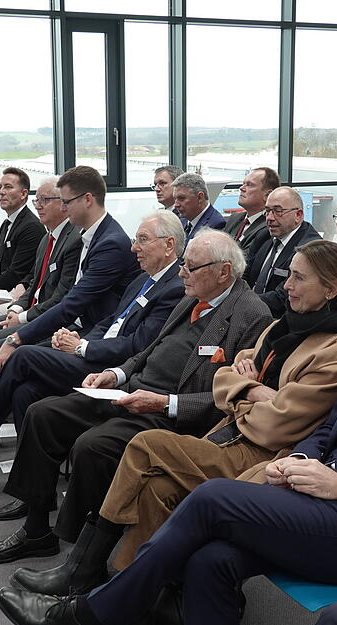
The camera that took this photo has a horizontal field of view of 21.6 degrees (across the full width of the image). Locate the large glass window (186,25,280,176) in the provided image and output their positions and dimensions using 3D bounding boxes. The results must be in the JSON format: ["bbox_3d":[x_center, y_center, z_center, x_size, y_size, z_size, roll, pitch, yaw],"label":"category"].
[{"bbox_3d":[0.629,-2.155,9.241,1.169,1.593,0.100,-5,13,-21],"label":"large glass window"}]

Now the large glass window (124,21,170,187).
[{"bbox_3d":[-0.204,-2.083,8.914,0.476,1.593,0.100,-5,13,-21],"label":"large glass window"}]

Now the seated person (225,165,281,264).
[{"bbox_3d":[0.343,-0.188,5.397,0.850,1.350,0.560,-5,13,-21],"label":"seated person"}]

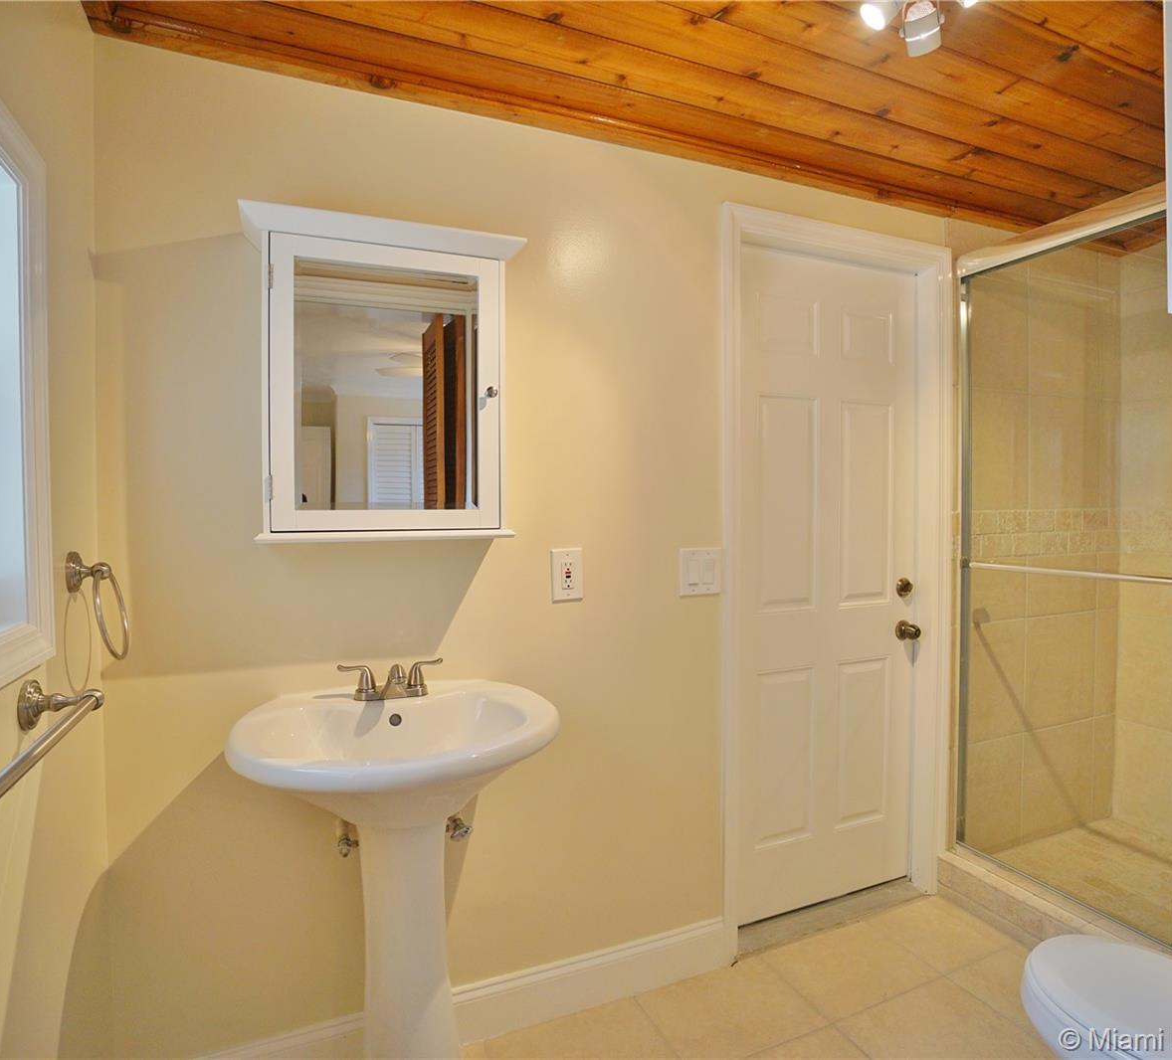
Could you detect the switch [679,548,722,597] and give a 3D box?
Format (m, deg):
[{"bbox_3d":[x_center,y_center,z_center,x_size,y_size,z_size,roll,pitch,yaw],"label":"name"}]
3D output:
[{"bbox_3d":[0.305,0.114,1.764,0.128,0.126,0.012,-1,1,-21],"label":"switch"}]

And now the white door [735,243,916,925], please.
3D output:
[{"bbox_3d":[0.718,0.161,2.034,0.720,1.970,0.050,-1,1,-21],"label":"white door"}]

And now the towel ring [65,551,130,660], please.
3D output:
[{"bbox_3d":[-0.836,0.132,1.137,0.080,0.192,0.167,-1,1,-21],"label":"towel ring"}]

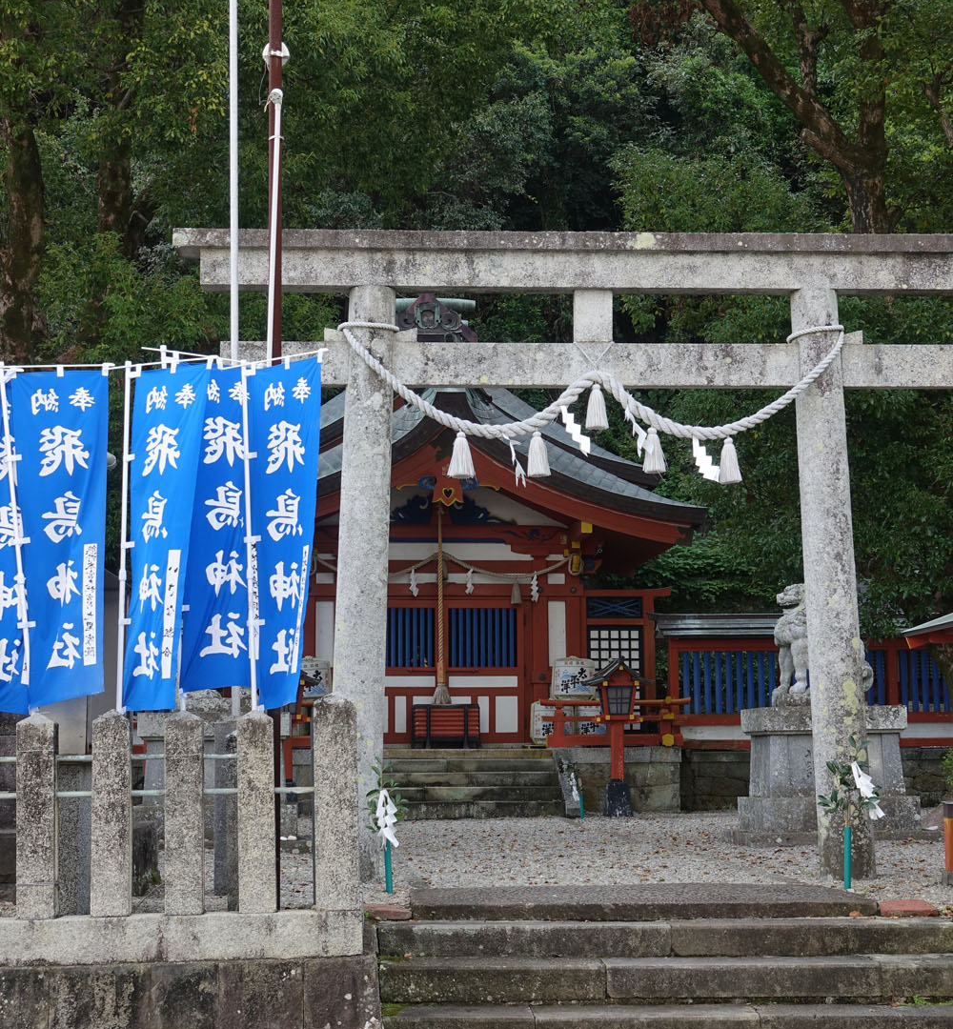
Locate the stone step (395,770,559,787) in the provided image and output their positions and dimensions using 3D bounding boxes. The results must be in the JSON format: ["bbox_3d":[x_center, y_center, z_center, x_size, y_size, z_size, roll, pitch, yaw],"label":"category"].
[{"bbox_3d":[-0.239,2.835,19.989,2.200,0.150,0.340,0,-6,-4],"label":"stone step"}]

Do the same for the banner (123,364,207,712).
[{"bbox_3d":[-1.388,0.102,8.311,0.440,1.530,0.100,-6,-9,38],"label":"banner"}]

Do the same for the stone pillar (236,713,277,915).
[{"bbox_3d":[-0.963,1.300,8.219,0.167,0.878,0.155,0,-7,-5],"label":"stone pillar"}]

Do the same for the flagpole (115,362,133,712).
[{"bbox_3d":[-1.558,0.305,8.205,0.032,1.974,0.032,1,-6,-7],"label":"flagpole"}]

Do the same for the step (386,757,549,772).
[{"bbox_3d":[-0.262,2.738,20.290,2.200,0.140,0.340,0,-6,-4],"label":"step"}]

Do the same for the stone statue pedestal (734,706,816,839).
[{"bbox_3d":[2.875,2.120,15.379,1.250,1.058,1.150,0,-6,-3],"label":"stone statue pedestal"}]

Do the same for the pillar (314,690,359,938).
[{"bbox_3d":[-0.616,1.276,8.139,0.185,0.963,0.175,0,-6,-7],"label":"pillar"}]

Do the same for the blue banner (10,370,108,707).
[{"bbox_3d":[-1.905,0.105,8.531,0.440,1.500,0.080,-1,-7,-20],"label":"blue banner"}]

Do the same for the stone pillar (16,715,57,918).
[{"bbox_3d":[-1.868,1.275,7.944,0.160,0.857,0.155,-1,-6,-7],"label":"stone pillar"}]

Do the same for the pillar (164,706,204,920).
[{"bbox_3d":[-1.258,1.278,8.024,0.160,0.856,0.155,0,-6,-7],"label":"pillar"}]

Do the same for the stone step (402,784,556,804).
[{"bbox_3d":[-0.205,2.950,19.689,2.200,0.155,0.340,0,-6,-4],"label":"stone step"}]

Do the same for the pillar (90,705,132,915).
[{"bbox_3d":[-1.586,1.304,8.168,0.168,0.887,0.155,0,-7,-5],"label":"pillar"}]

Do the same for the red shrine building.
[{"bbox_3d":[-0.336,0.767,24.955,6.188,4.627,4.100,0,-7,-2],"label":"red shrine building"}]

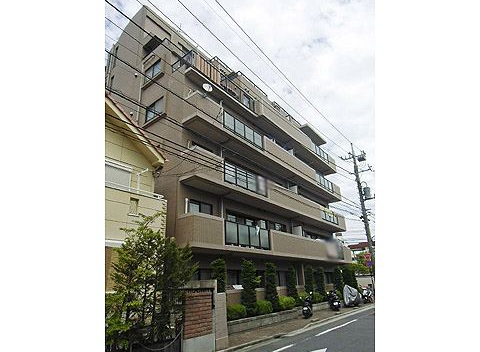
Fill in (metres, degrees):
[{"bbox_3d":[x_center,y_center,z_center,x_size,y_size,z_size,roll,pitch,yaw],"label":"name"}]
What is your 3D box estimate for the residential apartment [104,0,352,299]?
[{"bbox_3d":[0.377,1.153,25.802,9.000,17.200,23.000,-13,-21,30],"label":"residential apartment"}]

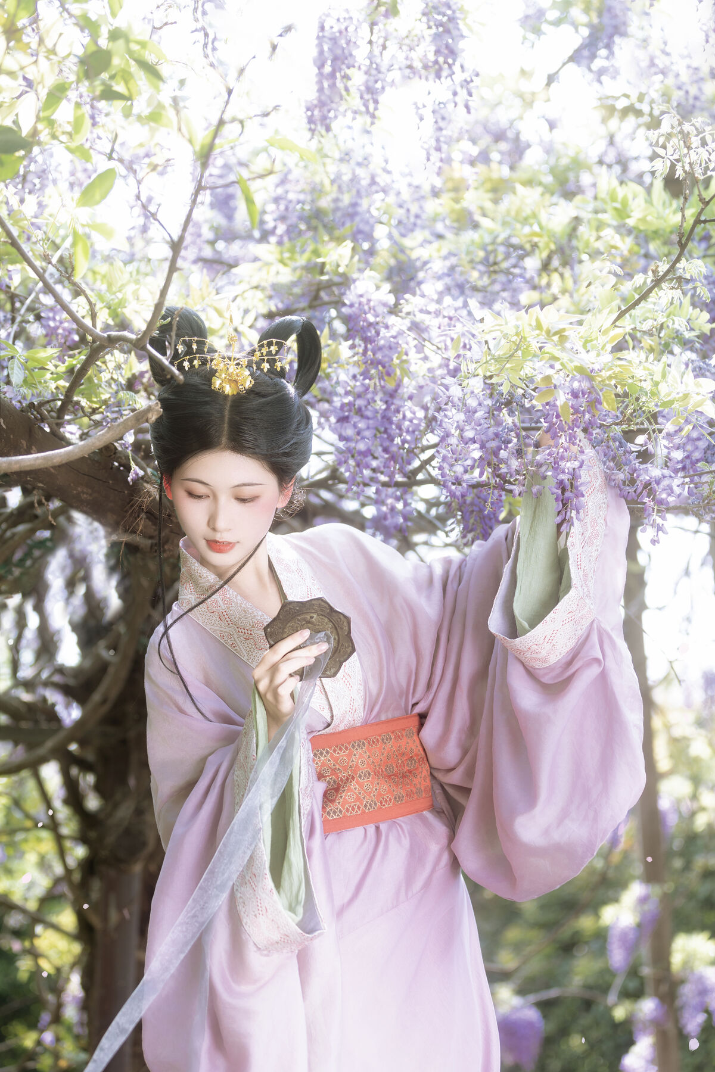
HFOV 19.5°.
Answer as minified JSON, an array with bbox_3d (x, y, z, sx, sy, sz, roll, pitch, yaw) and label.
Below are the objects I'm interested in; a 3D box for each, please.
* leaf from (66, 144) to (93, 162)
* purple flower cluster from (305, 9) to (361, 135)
[{"bbox_3d":[-0.367,-0.504,2.750,0.039,0.018,0.012,32,2,0],"label":"leaf"},{"bbox_3d":[-0.044,-0.833,3.750,0.100,0.225,0.100,0,-13,0],"label":"purple flower cluster"}]

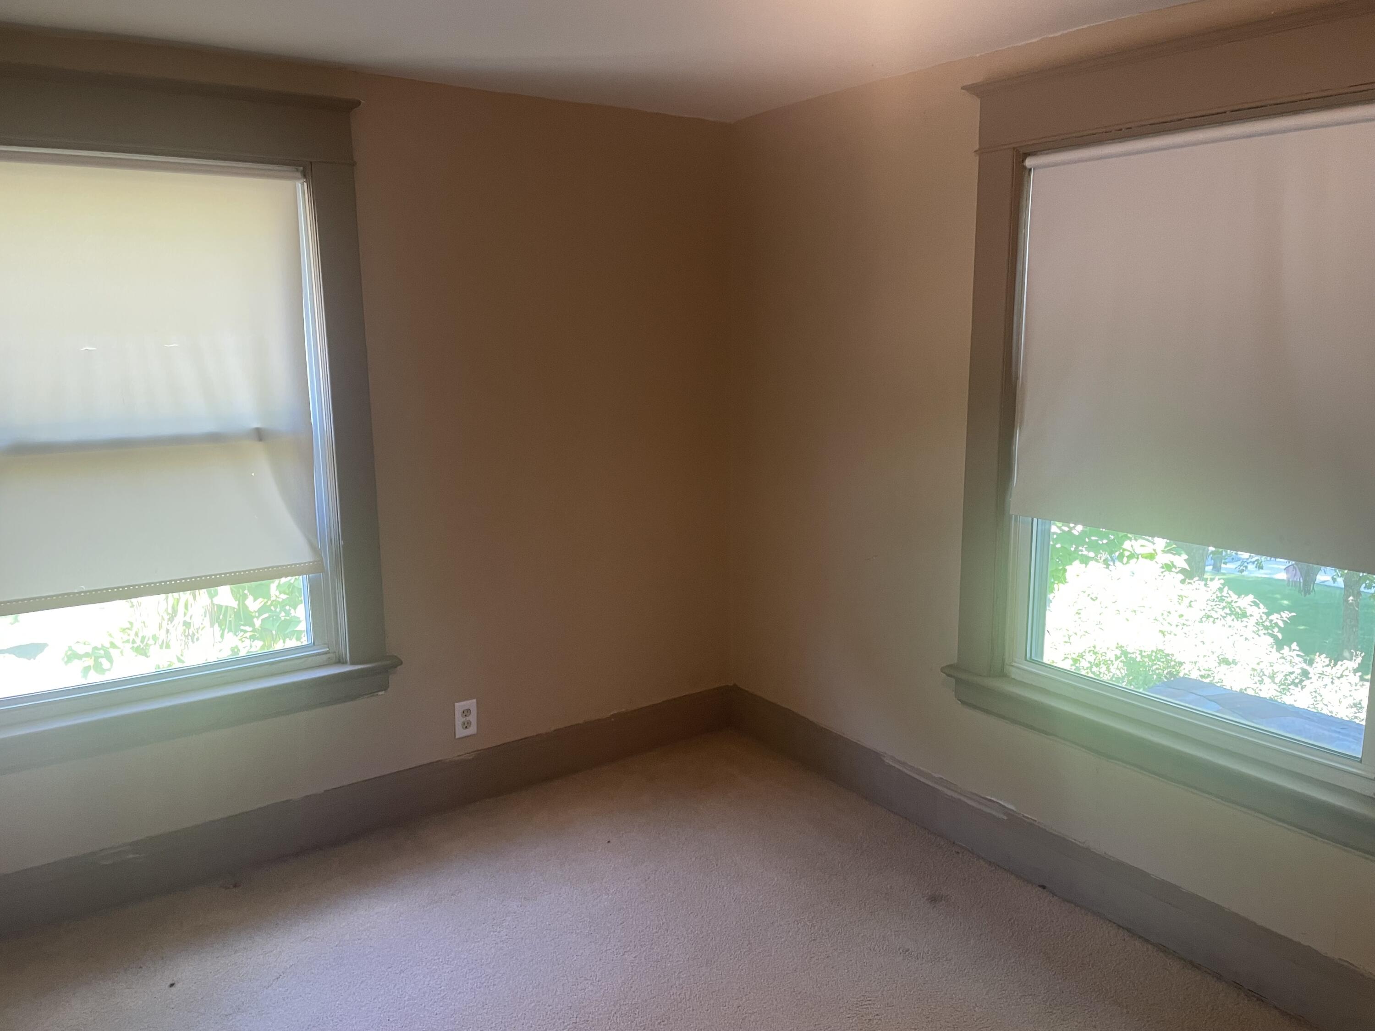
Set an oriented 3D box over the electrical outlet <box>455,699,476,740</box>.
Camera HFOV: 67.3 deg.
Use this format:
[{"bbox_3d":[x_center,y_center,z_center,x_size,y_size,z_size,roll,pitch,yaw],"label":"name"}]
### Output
[{"bbox_3d":[-0.704,0.646,3.284,0.071,0.116,0.010,-8,13,-34],"label":"electrical outlet"}]

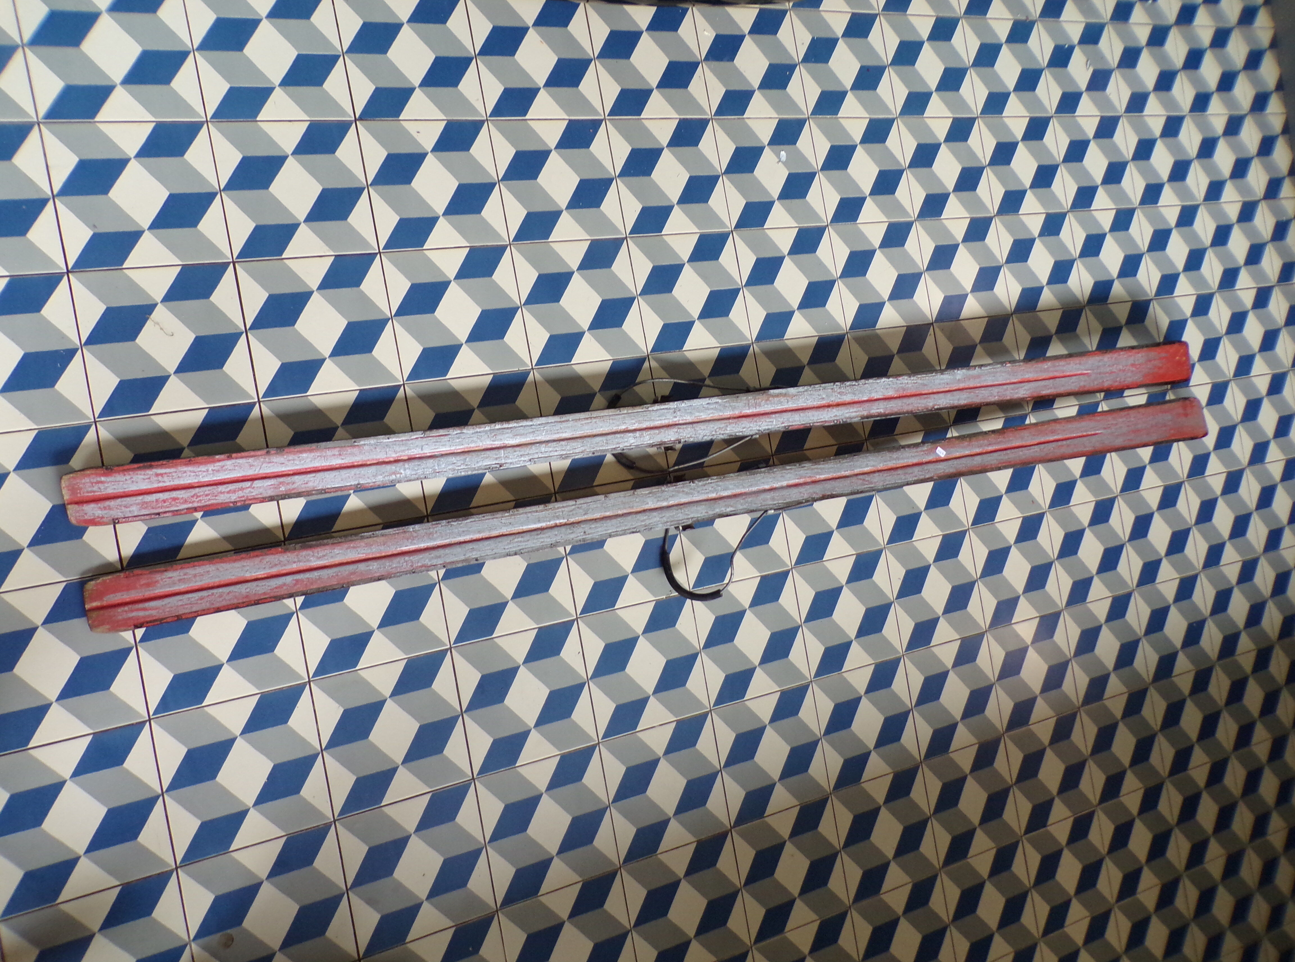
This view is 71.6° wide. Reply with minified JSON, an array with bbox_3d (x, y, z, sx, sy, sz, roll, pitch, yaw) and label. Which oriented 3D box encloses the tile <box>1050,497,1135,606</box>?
[{"bbox_3d":[0.905,0.142,1.841,0.200,0.012,0.200,-10,90,-22],"label":"tile"}]

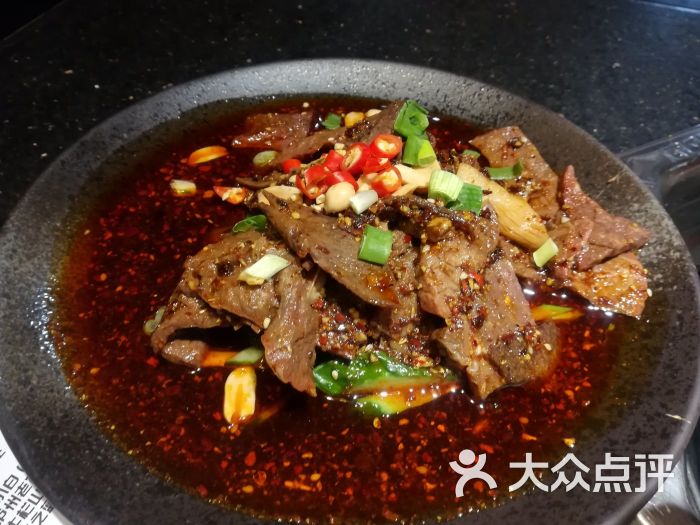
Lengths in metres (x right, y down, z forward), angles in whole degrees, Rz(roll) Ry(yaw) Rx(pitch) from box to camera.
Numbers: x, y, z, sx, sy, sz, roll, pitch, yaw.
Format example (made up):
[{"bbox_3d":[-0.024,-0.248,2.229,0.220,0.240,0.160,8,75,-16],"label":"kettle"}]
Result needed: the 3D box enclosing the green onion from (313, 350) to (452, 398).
[{"bbox_3d":[0.011,0.039,0.184,0.049,0.010,0.018,3,48,0],"label":"green onion"}]

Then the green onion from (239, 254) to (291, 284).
[{"bbox_3d":[-0.032,0.002,0.195,0.017,0.008,0.009,-23,54,-14],"label":"green onion"}]

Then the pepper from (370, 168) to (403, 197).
[{"bbox_3d":[0.015,-0.033,0.215,0.013,0.009,0.012,-33,99,-27],"label":"pepper"}]

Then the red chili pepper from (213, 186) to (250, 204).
[{"bbox_3d":[-0.055,-0.031,0.240,0.016,0.007,0.009,13,50,7],"label":"red chili pepper"}]

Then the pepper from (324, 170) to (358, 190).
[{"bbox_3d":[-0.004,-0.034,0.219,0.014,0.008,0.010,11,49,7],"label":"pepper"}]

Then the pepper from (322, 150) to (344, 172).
[{"bbox_3d":[-0.007,-0.042,0.222,0.009,0.009,0.010,-48,62,2],"label":"pepper"}]

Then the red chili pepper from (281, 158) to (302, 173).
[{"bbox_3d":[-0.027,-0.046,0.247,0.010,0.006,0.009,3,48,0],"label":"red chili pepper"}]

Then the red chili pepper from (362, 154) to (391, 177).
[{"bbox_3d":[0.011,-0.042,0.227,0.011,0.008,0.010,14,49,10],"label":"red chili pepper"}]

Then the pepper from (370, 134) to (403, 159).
[{"bbox_3d":[0.016,-0.050,0.227,0.013,0.008,0.011,-32,87,-27],"label":"pepper"}]

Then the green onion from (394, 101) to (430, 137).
[{"bbox_3d":[0.030,-0.069,0.254,0.015,0.012,0.014,-11,84,-13],"label":"green onion"}]

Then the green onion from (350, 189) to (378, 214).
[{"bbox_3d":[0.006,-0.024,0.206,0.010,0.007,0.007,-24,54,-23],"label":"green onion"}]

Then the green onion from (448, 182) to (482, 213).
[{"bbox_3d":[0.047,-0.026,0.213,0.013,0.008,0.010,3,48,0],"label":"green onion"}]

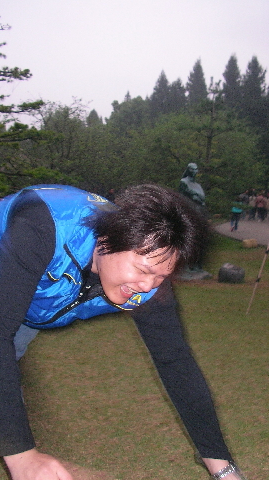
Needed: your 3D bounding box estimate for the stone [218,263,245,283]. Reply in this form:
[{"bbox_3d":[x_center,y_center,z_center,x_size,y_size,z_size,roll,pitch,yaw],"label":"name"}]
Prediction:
[{"bbox_3d":[1.501,0.487,8.133,0.390,0.280,0.330,0,5,-2],"label":"stone"}]

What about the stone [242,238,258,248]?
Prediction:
[{"bbox_3d":[2.977,0.069,13.620,0.370,0.230,0.280,-1,5,-11],"label":"stone"}]

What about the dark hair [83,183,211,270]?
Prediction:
[{"bbox_3d":[0.033,-0.029,1.150,0.180,0.190,0.210,27,25,-43],"label":"dark hair"}]

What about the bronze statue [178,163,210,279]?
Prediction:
[{"bbox_3d":[0.961,-0.309,8.430,0.480,1.820,0.440,-3,6,-37],"label":"bronze statue"}]

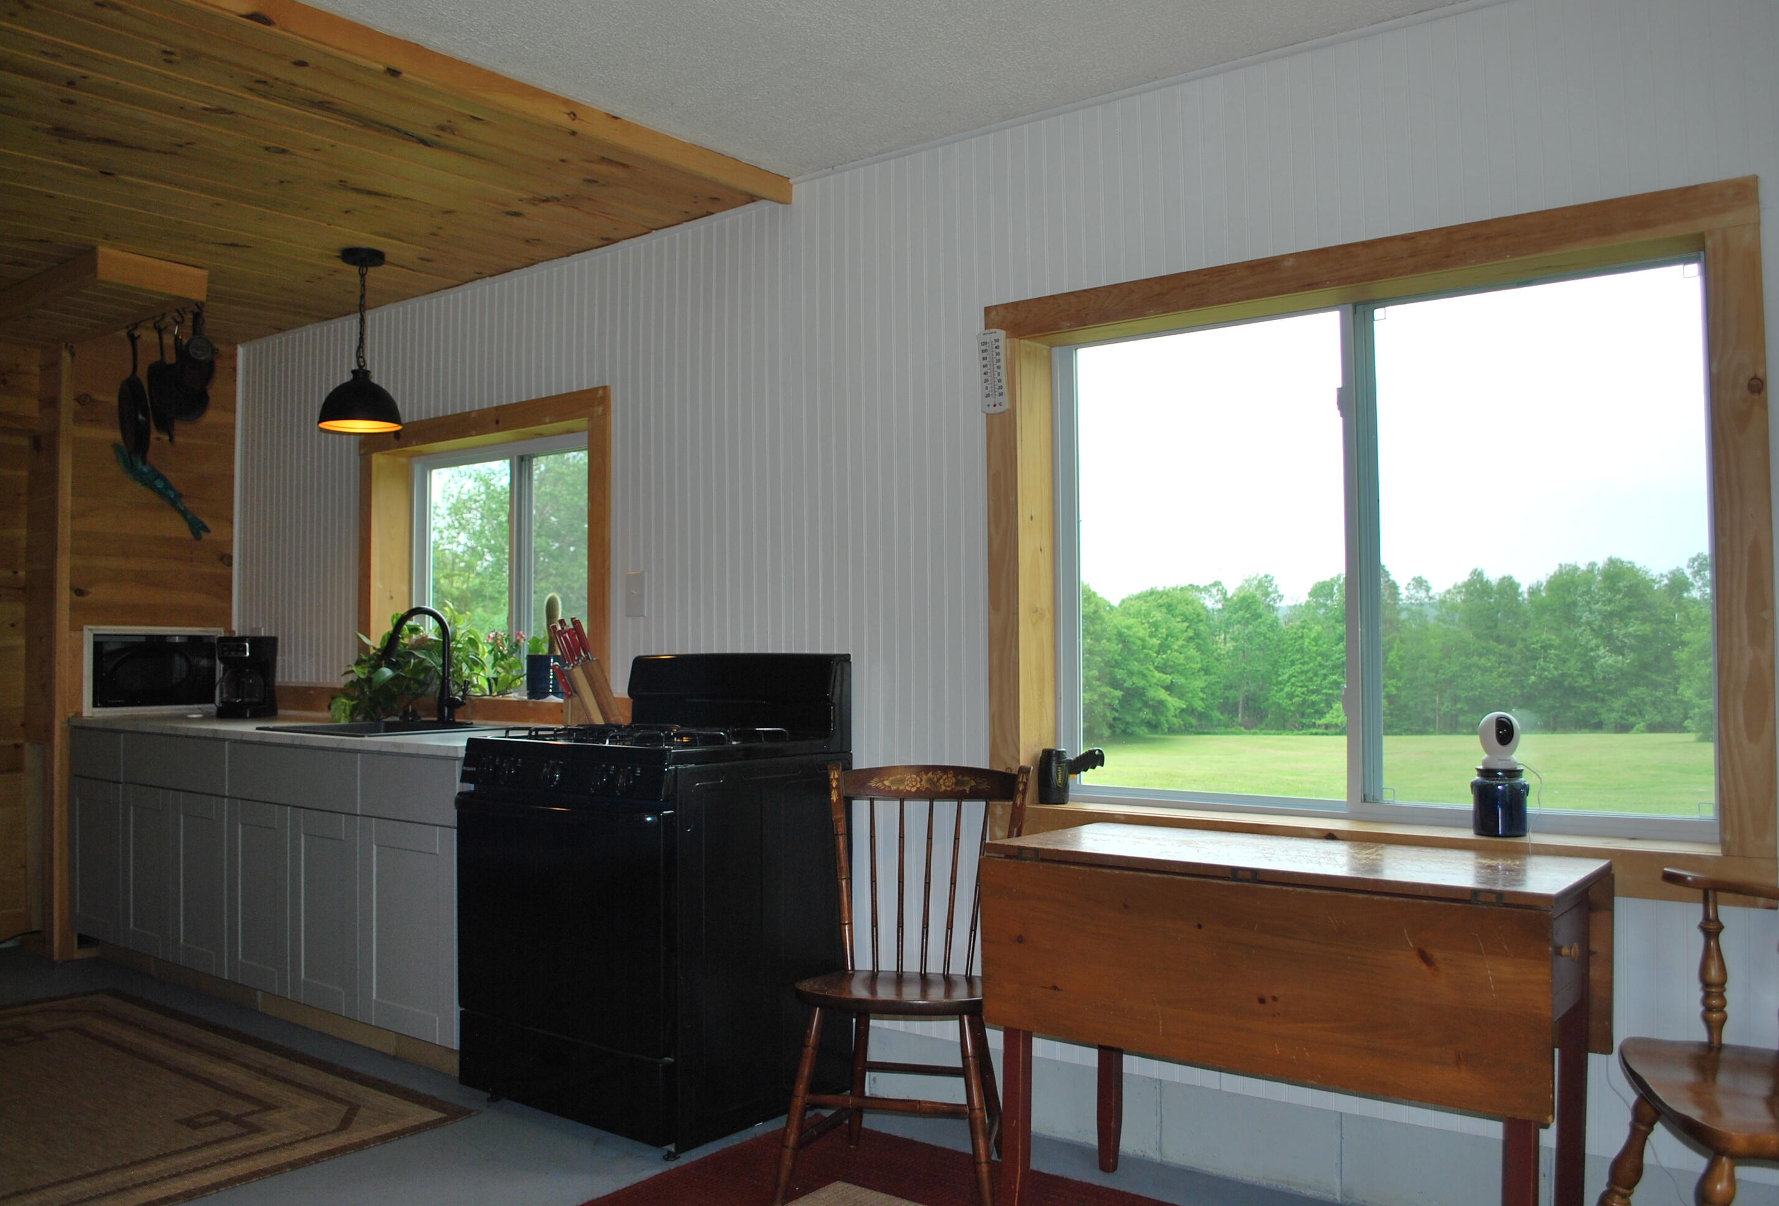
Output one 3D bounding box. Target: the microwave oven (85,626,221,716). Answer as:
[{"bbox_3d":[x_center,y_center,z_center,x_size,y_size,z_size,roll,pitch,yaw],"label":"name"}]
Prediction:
[{"bbox_3d":[-3.021,0.270,5.417,0.360,0.340,0.530,-2,-2,38],"label":"microwave oven"}]

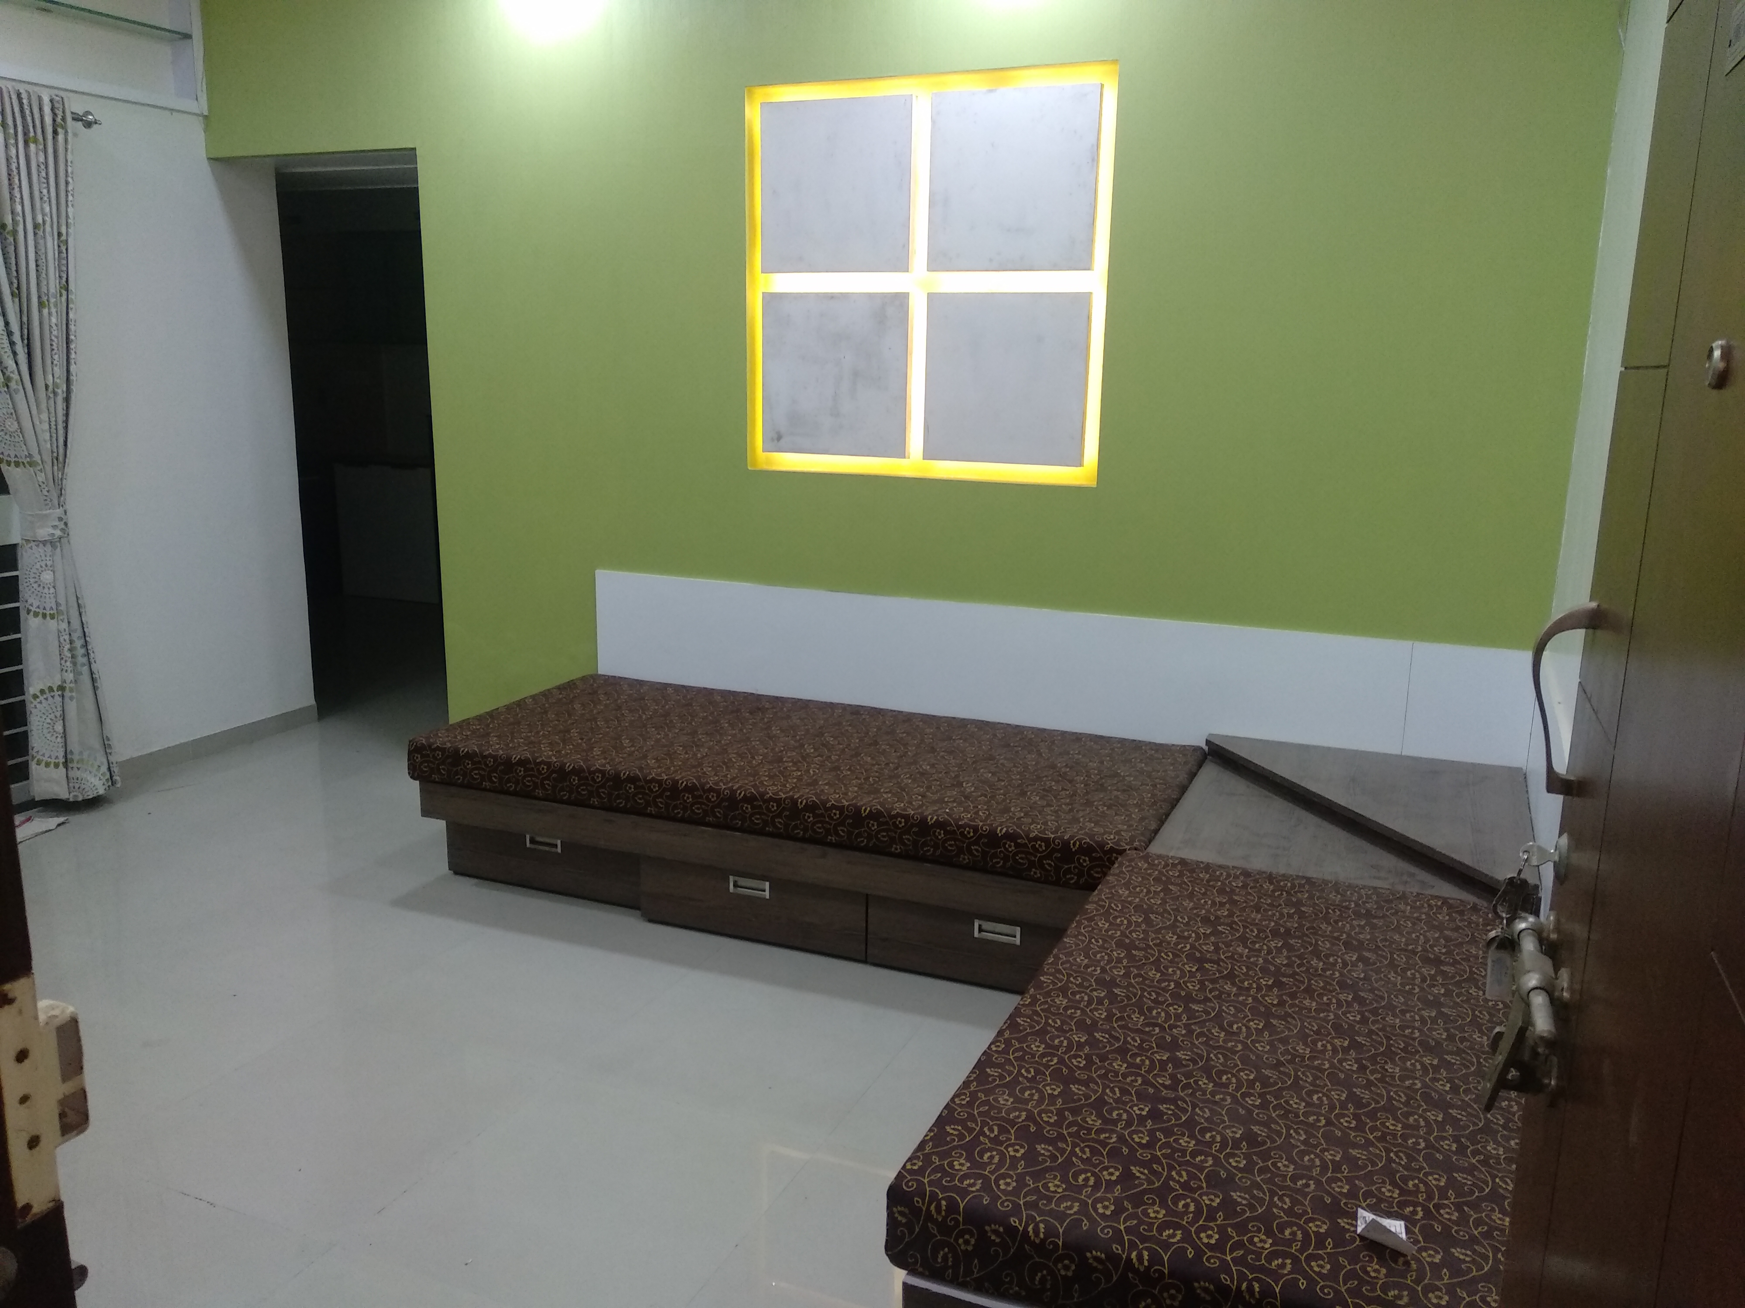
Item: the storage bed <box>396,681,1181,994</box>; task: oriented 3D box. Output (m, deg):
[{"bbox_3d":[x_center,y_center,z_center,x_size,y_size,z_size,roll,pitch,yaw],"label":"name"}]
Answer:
[{"bbox_3d":[-0.179,0.449,3.621,1.990,0.412,0.913,6,13,22],"label":"storage bed"}]

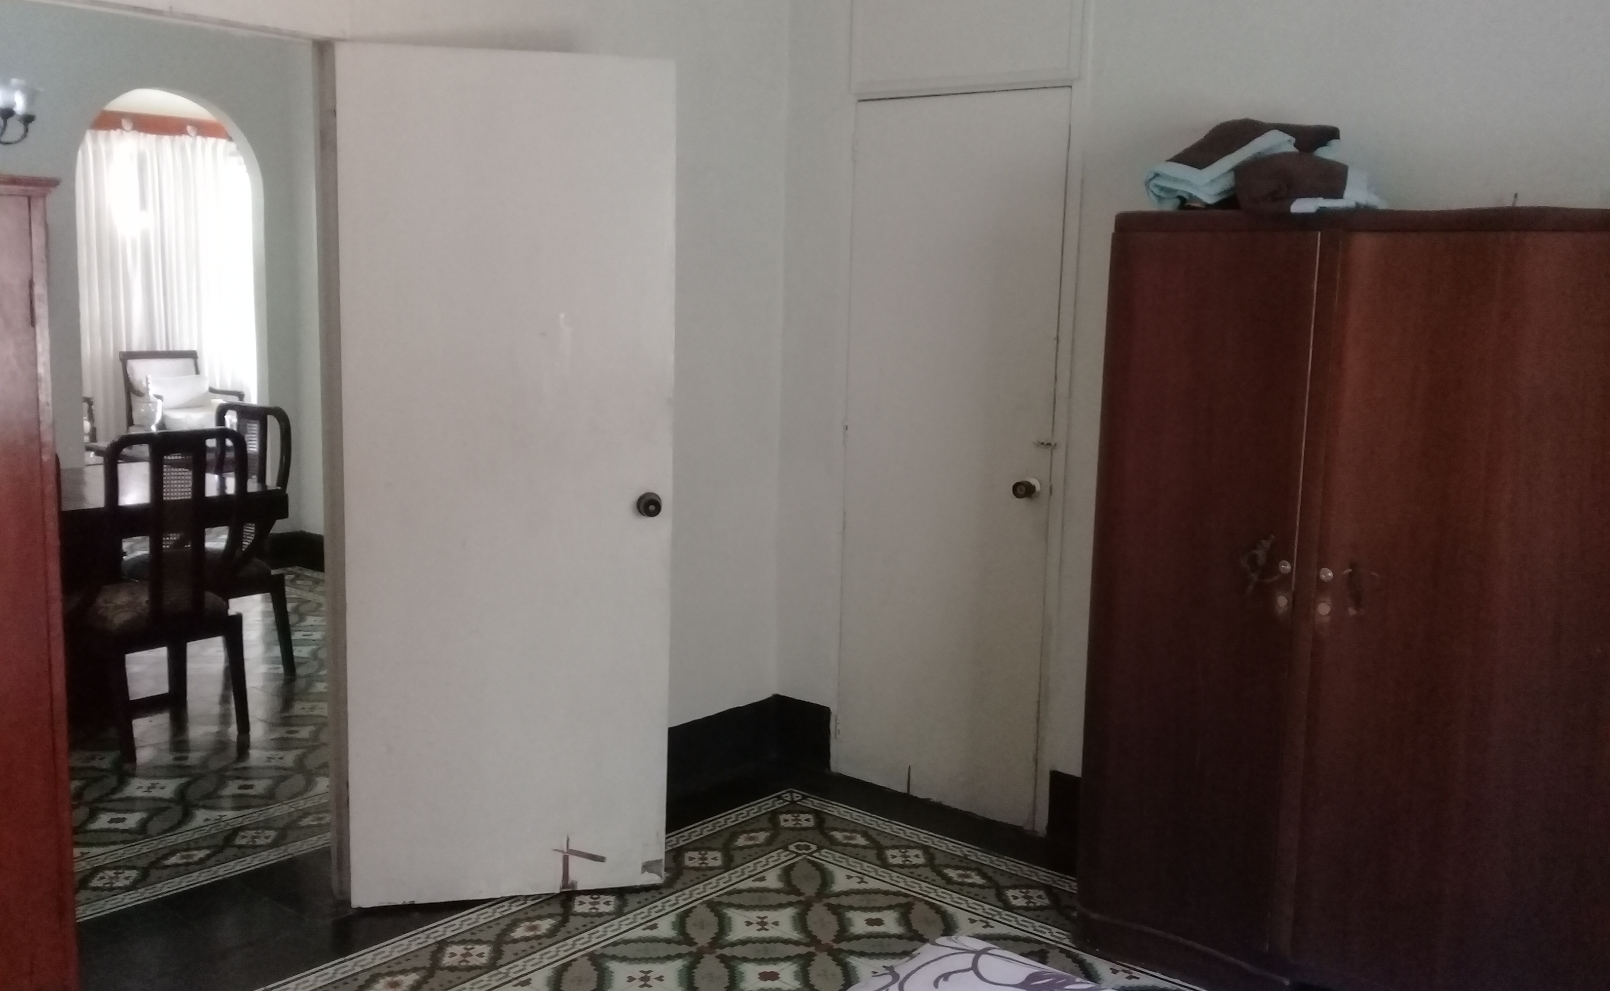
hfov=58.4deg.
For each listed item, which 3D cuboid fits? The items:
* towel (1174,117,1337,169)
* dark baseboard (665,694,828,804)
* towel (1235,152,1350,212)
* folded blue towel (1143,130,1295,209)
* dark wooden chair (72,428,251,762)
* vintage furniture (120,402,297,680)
[{"bbox_3d":[1.013,-0.776,3.234,0.310,0.095,0.280,8,10,39],"label":"towel"},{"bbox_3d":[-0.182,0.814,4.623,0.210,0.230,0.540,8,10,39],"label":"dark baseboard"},{"bbox_3d":[1.053,-0.677,3.140,0.230,0.120,0.230,8,10,39],"label":"towel"},{"bbox_3d":[0.952,-0.723,3.278,0.280,0.150,0.280,8,10,39],"label":"folded blue towel"},{"bbox_3d":[-2.256,0.301,4.956,0.520,1.060,0.500,8,10,39],"label":"dark wooden chair"},{"bbox_3d":[-2.357,0.205,5.671,0.500,1.060,0.520,8,10,39],"label":"vintage furniture"}]

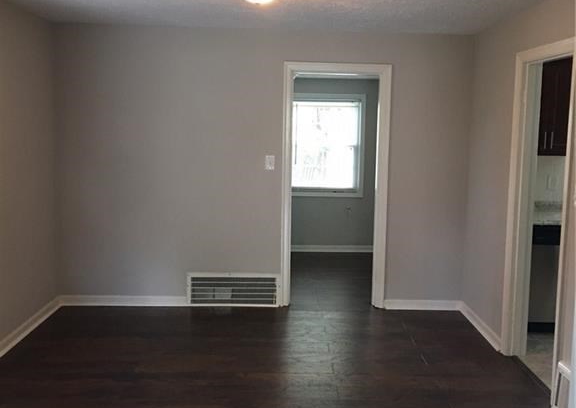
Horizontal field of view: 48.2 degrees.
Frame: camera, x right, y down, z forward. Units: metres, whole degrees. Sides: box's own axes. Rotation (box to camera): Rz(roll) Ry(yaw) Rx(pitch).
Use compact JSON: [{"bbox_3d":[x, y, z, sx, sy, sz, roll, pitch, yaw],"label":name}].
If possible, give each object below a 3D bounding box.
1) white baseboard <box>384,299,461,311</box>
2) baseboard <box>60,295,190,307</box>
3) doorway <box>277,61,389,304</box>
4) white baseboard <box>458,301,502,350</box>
[{"bbox_3d":[1.204,0.906,5.735,0.694,0.089,0.018,1,8,-1],"label":"white baseboard"},{"bbox_3d":[-1.454,0.863,5.694,1.125,0.089,0.018,1,8,-1],"label":"baseboard"},{"bbox_3d":[0.417,-0.135,5.657,0.915,2.144,0.150,1,8,-1],"label":"doorway"},{"bbox_3d":[1.548,0.977,5.239,0.018,0.089,1.030,1,8,-1],"label":"white baseboard"}]

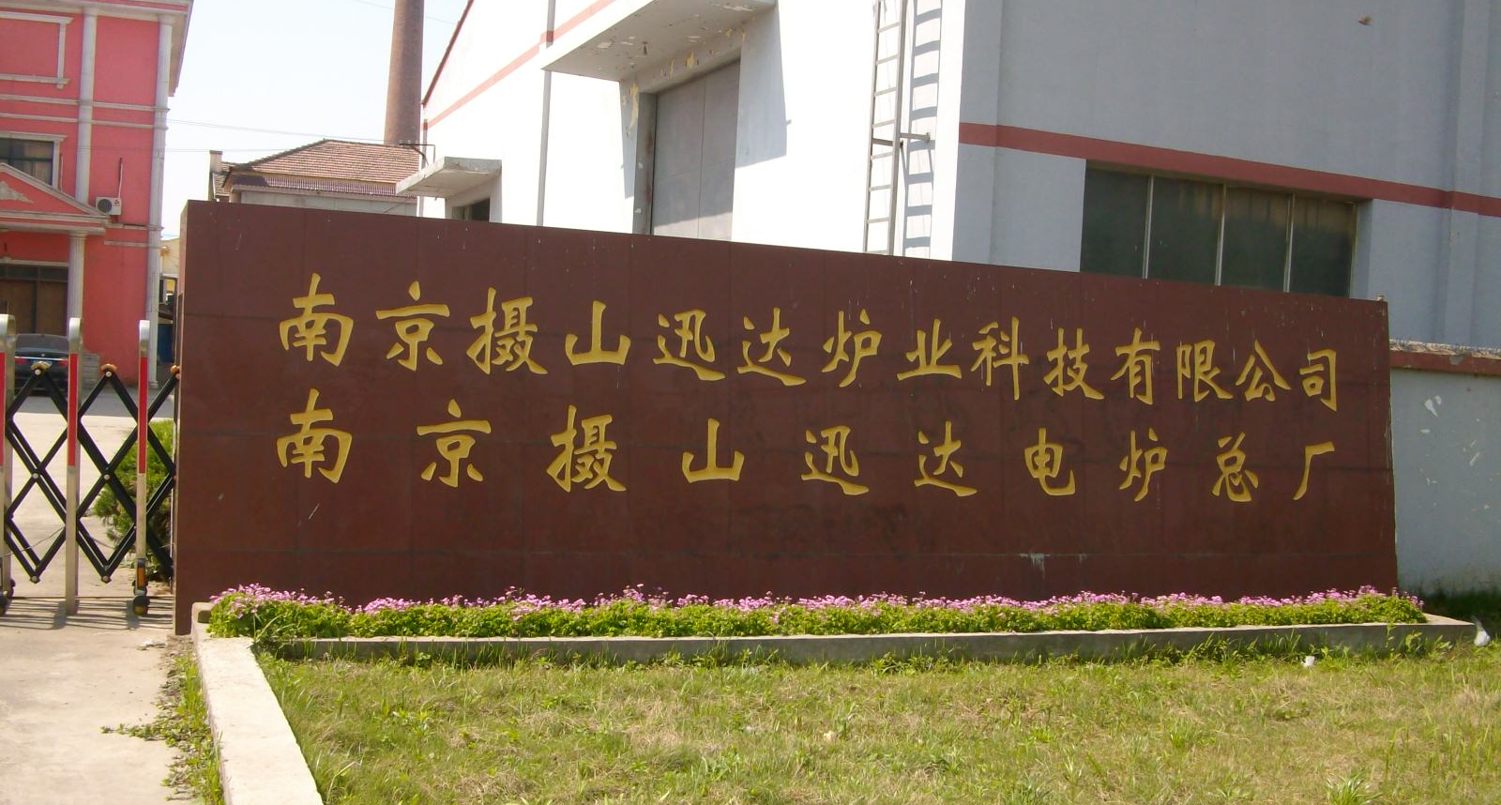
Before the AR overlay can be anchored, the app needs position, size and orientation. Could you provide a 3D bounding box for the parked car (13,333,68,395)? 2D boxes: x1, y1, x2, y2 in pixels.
[{"bbox_3d":[-17.837,-0.953,37.200,1.780,1.460,4.750,2,2,-25],"label":"parked car"}]

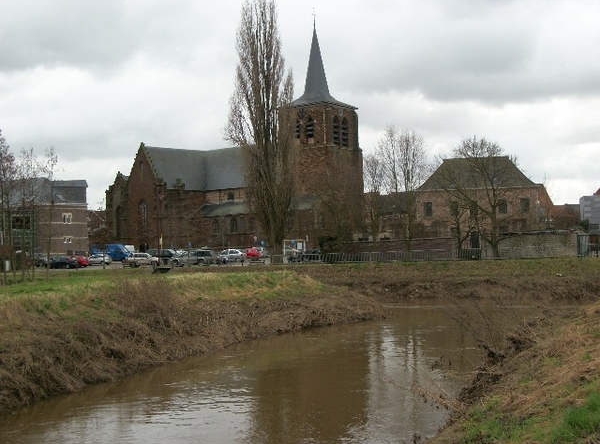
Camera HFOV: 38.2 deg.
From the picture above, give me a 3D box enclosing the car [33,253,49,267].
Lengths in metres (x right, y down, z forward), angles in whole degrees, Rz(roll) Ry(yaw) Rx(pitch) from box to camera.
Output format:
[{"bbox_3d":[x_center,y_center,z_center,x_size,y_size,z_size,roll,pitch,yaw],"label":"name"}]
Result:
[{"bbox_3d":[-29.640,4.400,99.000,4.100,1.460,1.700,-2,-2,41],"label":"car"}]

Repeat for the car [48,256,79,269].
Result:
[{"bbox_3d":[-26.800,4.600,98.000,4.200,1.430,1.700,-1,-1,-16],"label":"car"}]

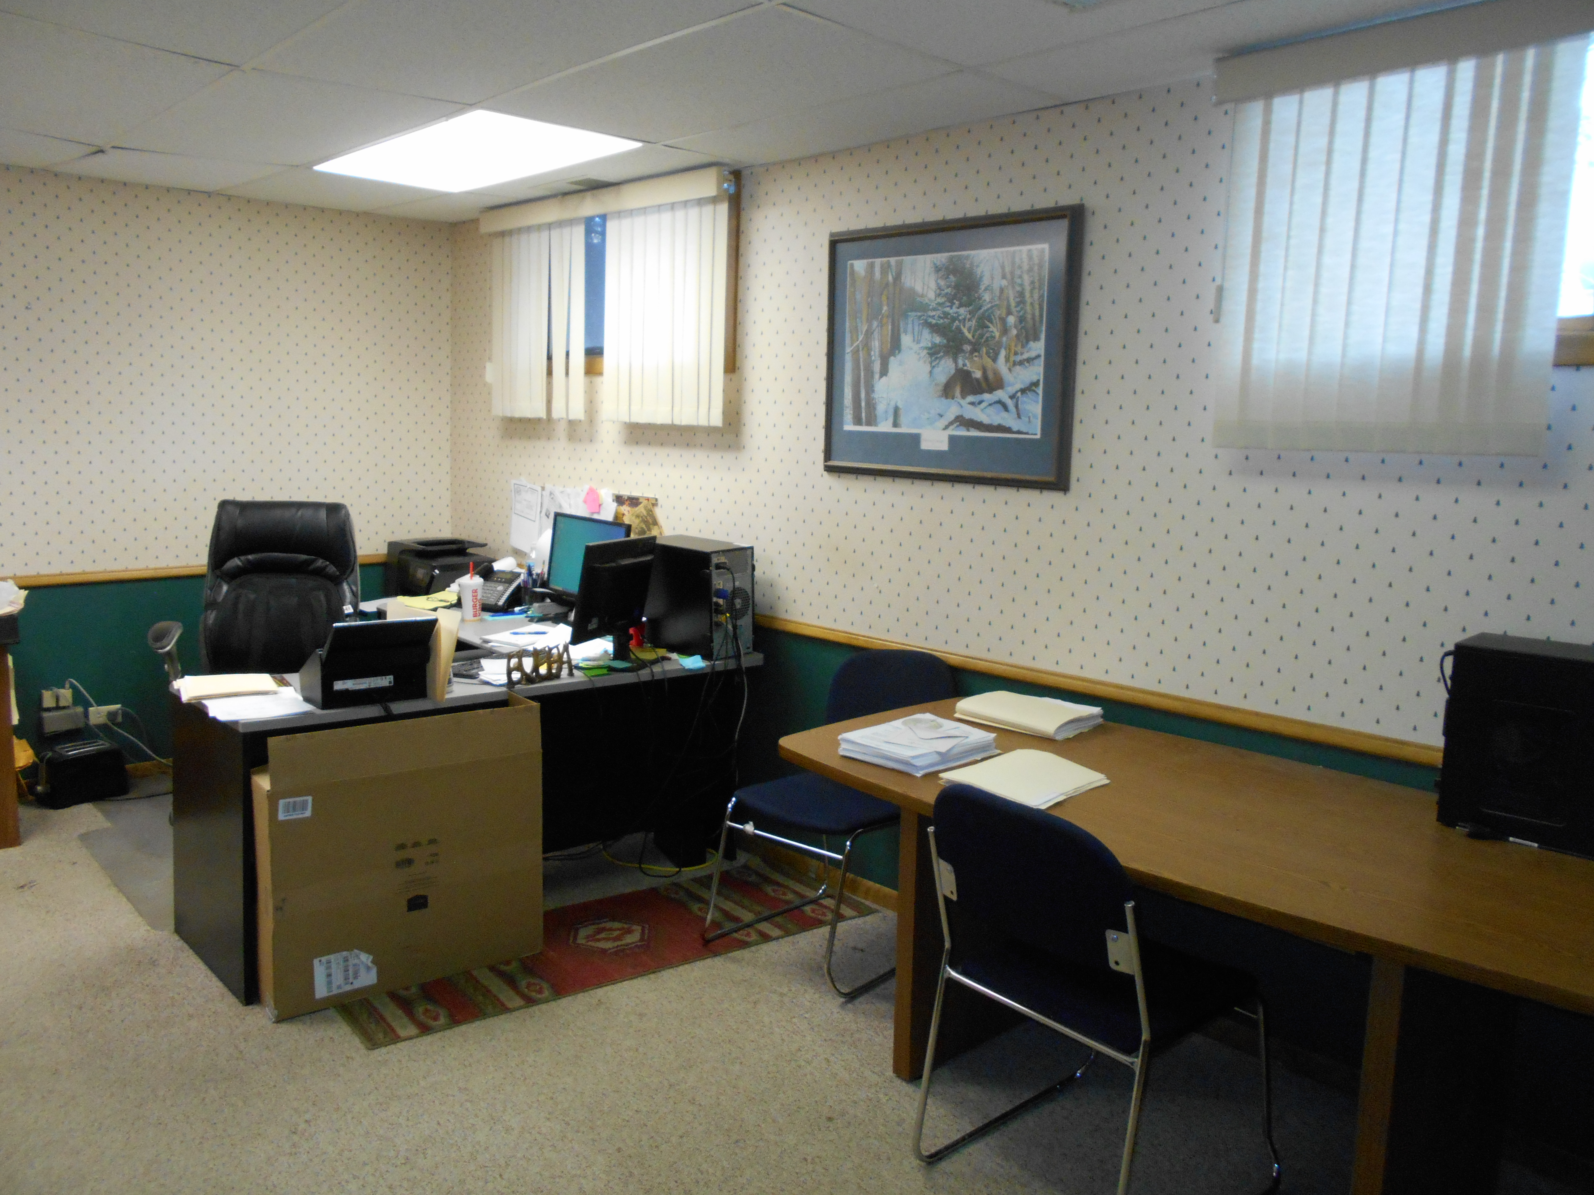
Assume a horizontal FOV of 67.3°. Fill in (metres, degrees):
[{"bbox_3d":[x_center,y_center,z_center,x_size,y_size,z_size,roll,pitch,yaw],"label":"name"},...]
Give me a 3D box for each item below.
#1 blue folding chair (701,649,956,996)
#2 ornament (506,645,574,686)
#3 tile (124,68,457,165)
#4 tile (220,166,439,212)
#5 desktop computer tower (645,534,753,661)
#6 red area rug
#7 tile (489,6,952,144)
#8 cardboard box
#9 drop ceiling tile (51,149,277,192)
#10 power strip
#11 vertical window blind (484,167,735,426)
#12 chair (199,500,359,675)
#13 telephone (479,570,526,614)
[{"bbox_3d":[0.098,0.586,3.394,0.500,0.825,0.560,9,11,40],"label":"blue folding chair"},{"bbox_3d":[-0.723,0.186,3.355,0.030,0.098,0.215,10,12,43],"label":"ornament"},{"bbox_3d":[-1.527,-1.385,3.521,0.600,0.020,1.210,-6,11,-43],"label":"tile"},{"bbox_3d":[-1.744,-1.545,4.541,0.600,0.018,0.770,-7,12,-44],"label":"tile"},{"bbox_3d":[-0.337,-0.008,3.896,0.183,0.342,0.415,-6,12,-43],"label":"desktop computer tower"},{"bbox_3d":[-0.547,0.971,3.447,1.525,0.010,0.555,-5,11,-37],"label":"red area rug"},{"bbox_3d":[-0.247,-1.308,3.057,0.600,0.020,1.210,-6,11,-43],"label":"tile"},{"bbox_3d":[-1.057,0.666,3.217,0.718,0.728,0.159,-5,10,-36],"label":"cardboard box"},{"bbox_3d":[-2.187,-1.499,4.170,0.585,0.018,0.740,-7,12,-44],"label":"drop ceiling tile"},{"bbox_3d":[-2.714,0.457,4.428,0.130,0.080,0.065,-7,12,-44],"label":"power strip"},{"bbox_3d":[-0.786,-1.110,4.608,0.111,0.848,1.576,-6,11,-43],"label":"vertical window blind"},{"bbox_3d":[-1.830,0.256,4.229,0.687,1.156,0.707,-1,9,-18],"label":"chair"},{"bbox_3d":[-1.225,-0.028,4.852,0.223,0.137,0.193,5,9,22],"label":"telephone"}]

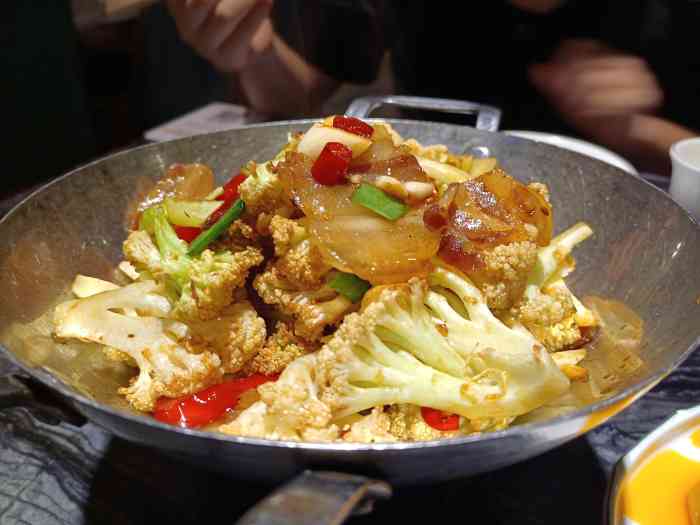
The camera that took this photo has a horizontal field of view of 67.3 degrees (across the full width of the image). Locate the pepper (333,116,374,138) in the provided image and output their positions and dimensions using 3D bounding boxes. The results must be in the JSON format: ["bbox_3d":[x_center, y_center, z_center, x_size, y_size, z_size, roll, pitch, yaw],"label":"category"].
[{"bbox_3d":[0.001,-0.055,0.216,0.017,0.007,0.008,15,27,-8],"label":"pepper"}]

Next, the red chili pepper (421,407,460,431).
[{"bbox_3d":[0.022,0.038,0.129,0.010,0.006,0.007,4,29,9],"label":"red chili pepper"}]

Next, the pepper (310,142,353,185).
[{"bbox_3d":[-0.007,-0.039,0.206,0.013,0.013,0.011,15,27,-8],"label":"pepper"}]

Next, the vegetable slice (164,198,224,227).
[{"bbox_3d":[-0.072,-0.023,0.242,0.028,0.011,0.011,0,29,0],"label":"vegetable slice"}]

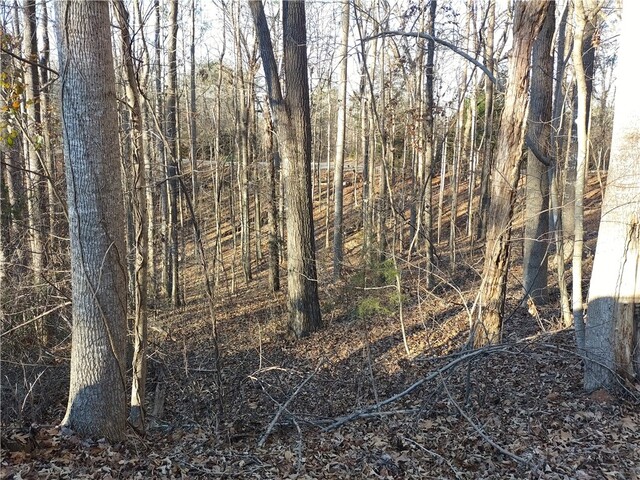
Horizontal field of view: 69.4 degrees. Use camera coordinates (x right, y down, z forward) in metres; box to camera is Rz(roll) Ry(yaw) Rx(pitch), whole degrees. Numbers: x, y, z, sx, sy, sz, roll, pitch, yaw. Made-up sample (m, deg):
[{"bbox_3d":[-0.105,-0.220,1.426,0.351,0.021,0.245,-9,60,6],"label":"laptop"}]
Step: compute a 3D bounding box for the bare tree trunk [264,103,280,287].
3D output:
[{"bbox_3d":[-1.065,-0.950,10.000,0.260,4.180,0.250,-2,5,0],"label":"bare tree trunk"}]

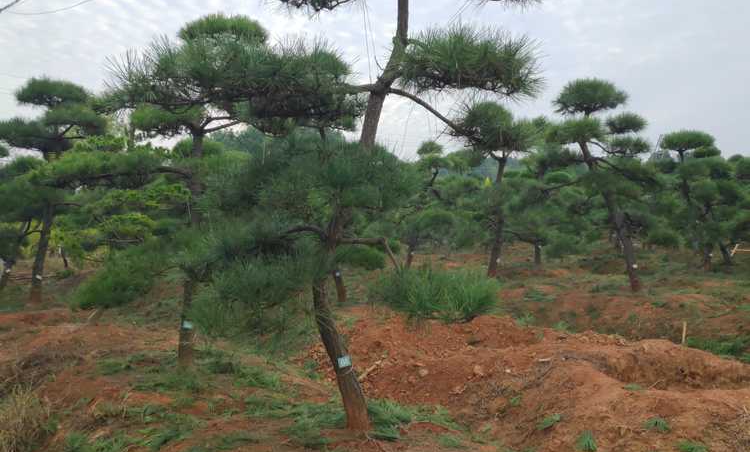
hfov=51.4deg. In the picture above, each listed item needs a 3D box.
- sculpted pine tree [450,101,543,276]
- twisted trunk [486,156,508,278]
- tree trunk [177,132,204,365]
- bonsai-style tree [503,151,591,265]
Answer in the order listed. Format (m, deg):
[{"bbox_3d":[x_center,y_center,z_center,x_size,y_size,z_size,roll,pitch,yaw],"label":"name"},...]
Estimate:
[{"bbox_3d":[2.118,-0.654,13.600,1.556,2.977,1.500,0,1,0],"label":"sculpted pine tree"},{"bbox_3d":[2.136,-0.148,13.600,0.384,2.127,0.300,0,1,0],"label":"twisted trunk"},{"bbox_3d":[-1.514,0.185,6.400,0.230,1.904,0.200,0,1,0],"label":"tree trunk"},{"bbox_3d":[3.428,-0.328,15.500,1.735,2.275,1.500,0,1,0],"label":"bonsai-style tree"}]

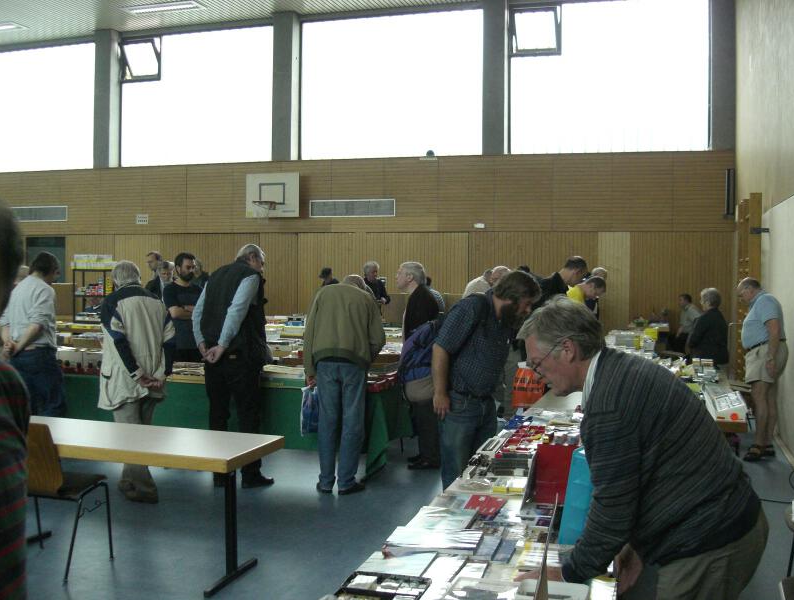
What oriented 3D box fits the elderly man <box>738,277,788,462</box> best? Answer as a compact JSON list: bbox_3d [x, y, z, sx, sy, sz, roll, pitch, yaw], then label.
[{"bbox_3d":[3.371,0.627,8.100,0.460,1.690,0.480,1,2,7],"label":"elderly man"}]

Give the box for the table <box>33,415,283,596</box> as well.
[{"bbox_3d":[-1.631,1.147,5.054,1.830,0.725,0.680,1,2,18],"label":"table"}]

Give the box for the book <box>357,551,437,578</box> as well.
[{"bbox_3d":[-0.001,0.807,2.670,0.205,0.028,0.235,1,2,17],"label":"book"}]

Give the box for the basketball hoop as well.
[{"bbox_3d":[-2.575,-1.733,17.000,0.450,0.440,0.520,1,2,17],"label":"basketball hoop"}]

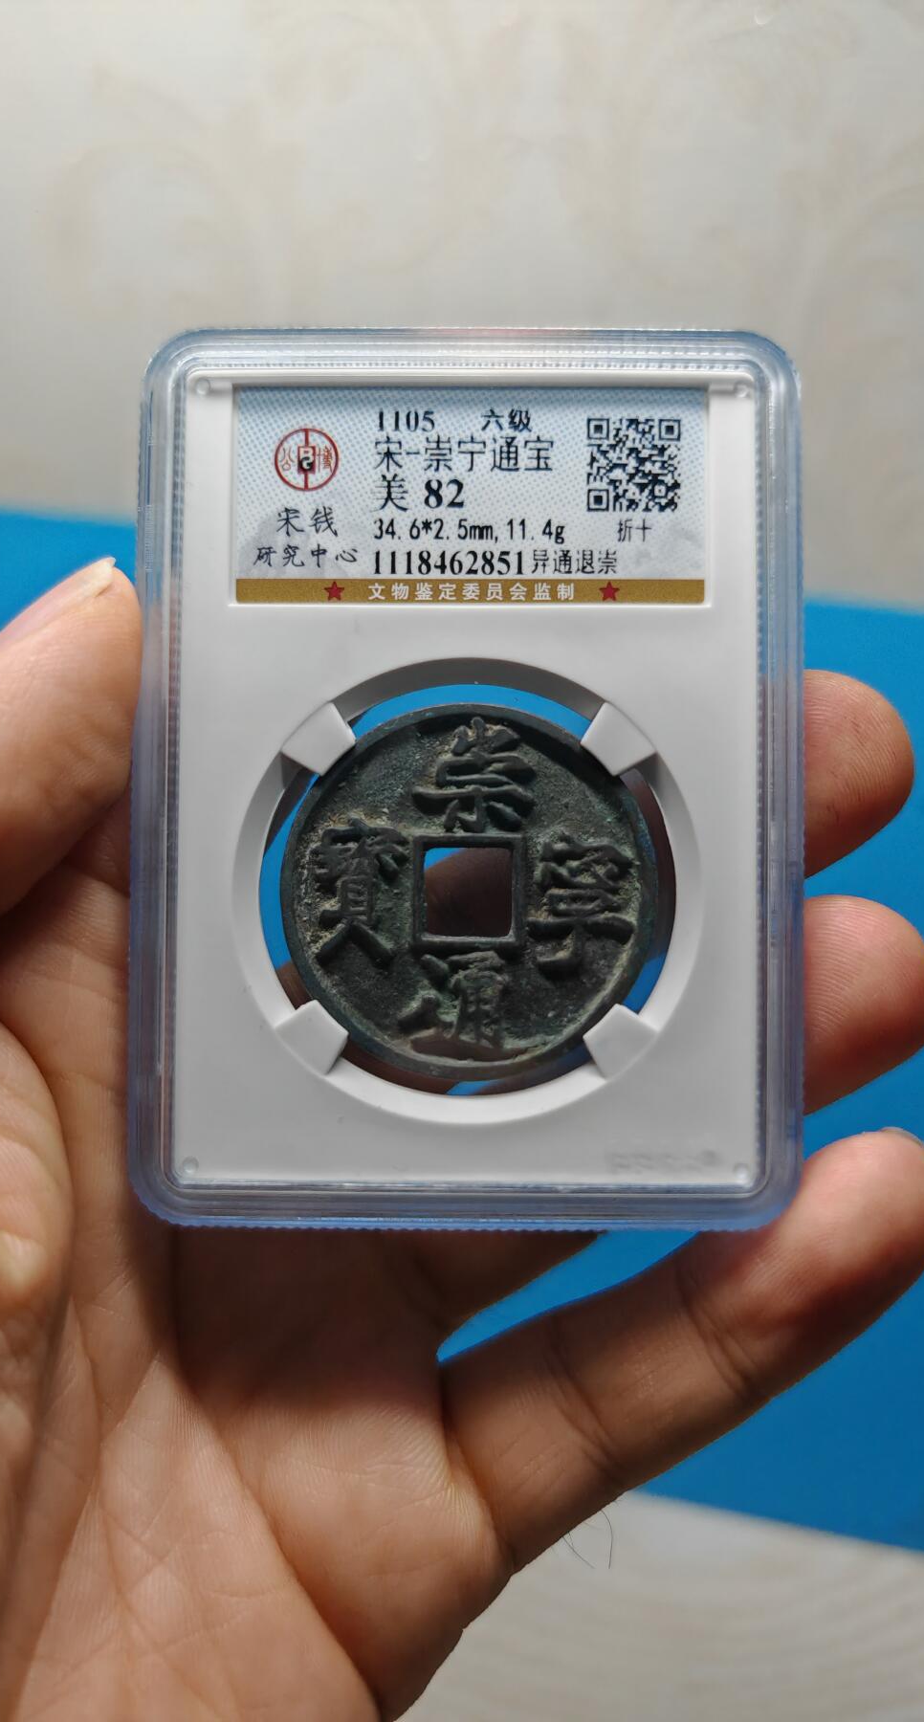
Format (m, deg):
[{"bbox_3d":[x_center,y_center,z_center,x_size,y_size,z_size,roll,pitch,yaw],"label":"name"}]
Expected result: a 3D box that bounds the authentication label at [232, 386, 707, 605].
[{"bbox_3d":[0.001,-0.034,0.124,0.043,0.020,0.001,1,-2,0],"label":"authentication label"}]

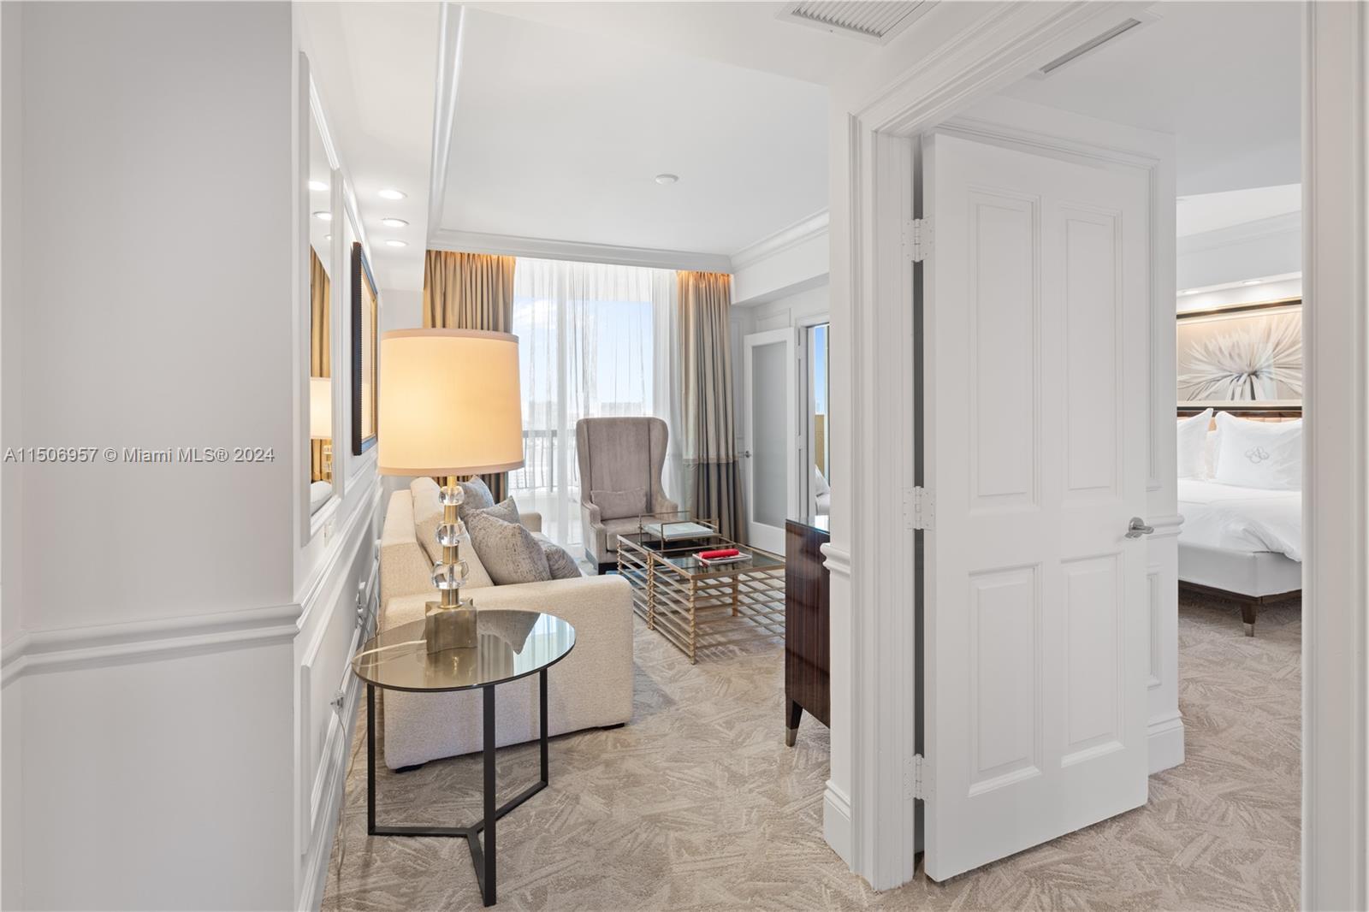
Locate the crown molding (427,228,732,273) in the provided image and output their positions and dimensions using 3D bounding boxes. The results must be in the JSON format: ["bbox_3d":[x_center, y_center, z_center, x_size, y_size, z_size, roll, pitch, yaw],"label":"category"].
[{"bbox_3d":[-0.778,-1.776,5.269,2.670,0.150,0.110,-2,4,-22],"label":"crown molding"}]

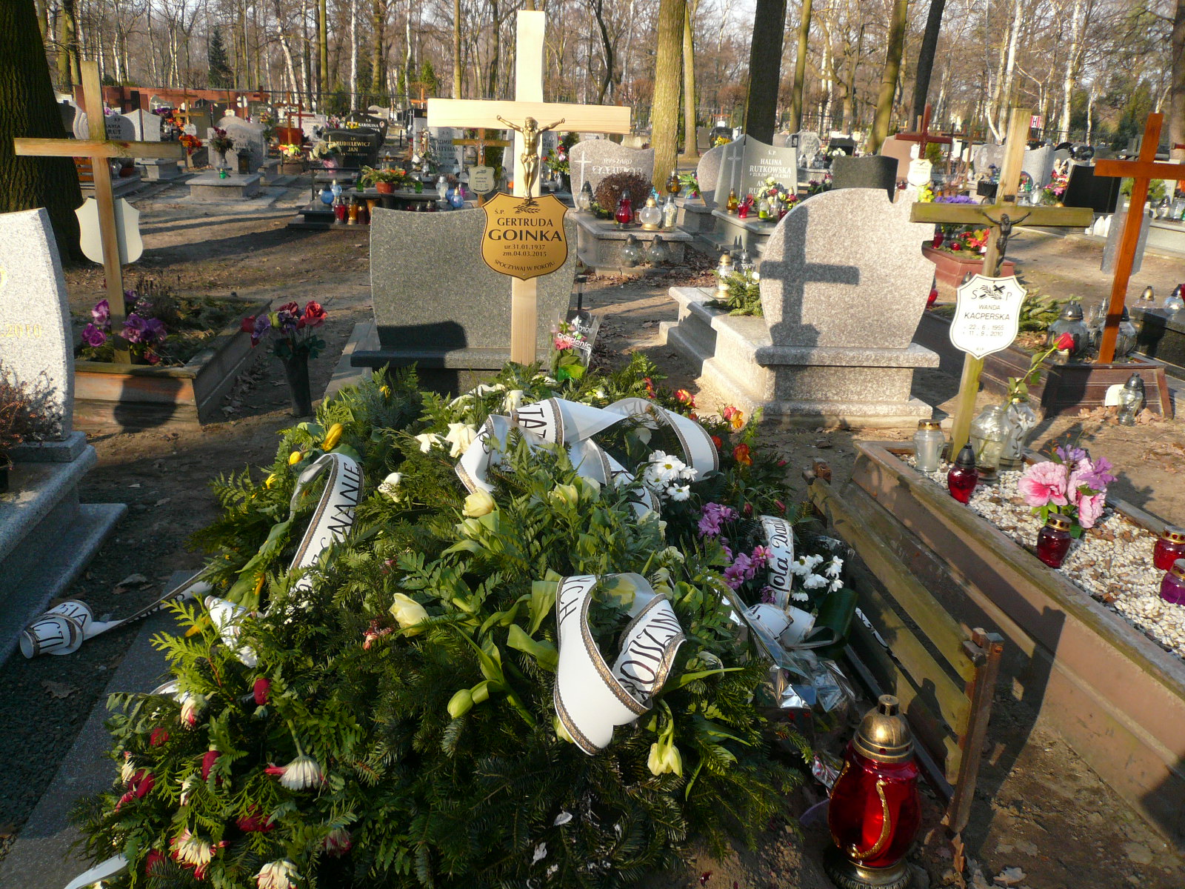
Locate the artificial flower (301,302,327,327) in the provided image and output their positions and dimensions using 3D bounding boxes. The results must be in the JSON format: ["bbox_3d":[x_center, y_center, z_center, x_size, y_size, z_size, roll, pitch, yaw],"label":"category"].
[{"bbox_3d":[-1.323,-0.620,4.550,0.105,0.105,0.105,0,18,-9],"label":"artificial flower"}]

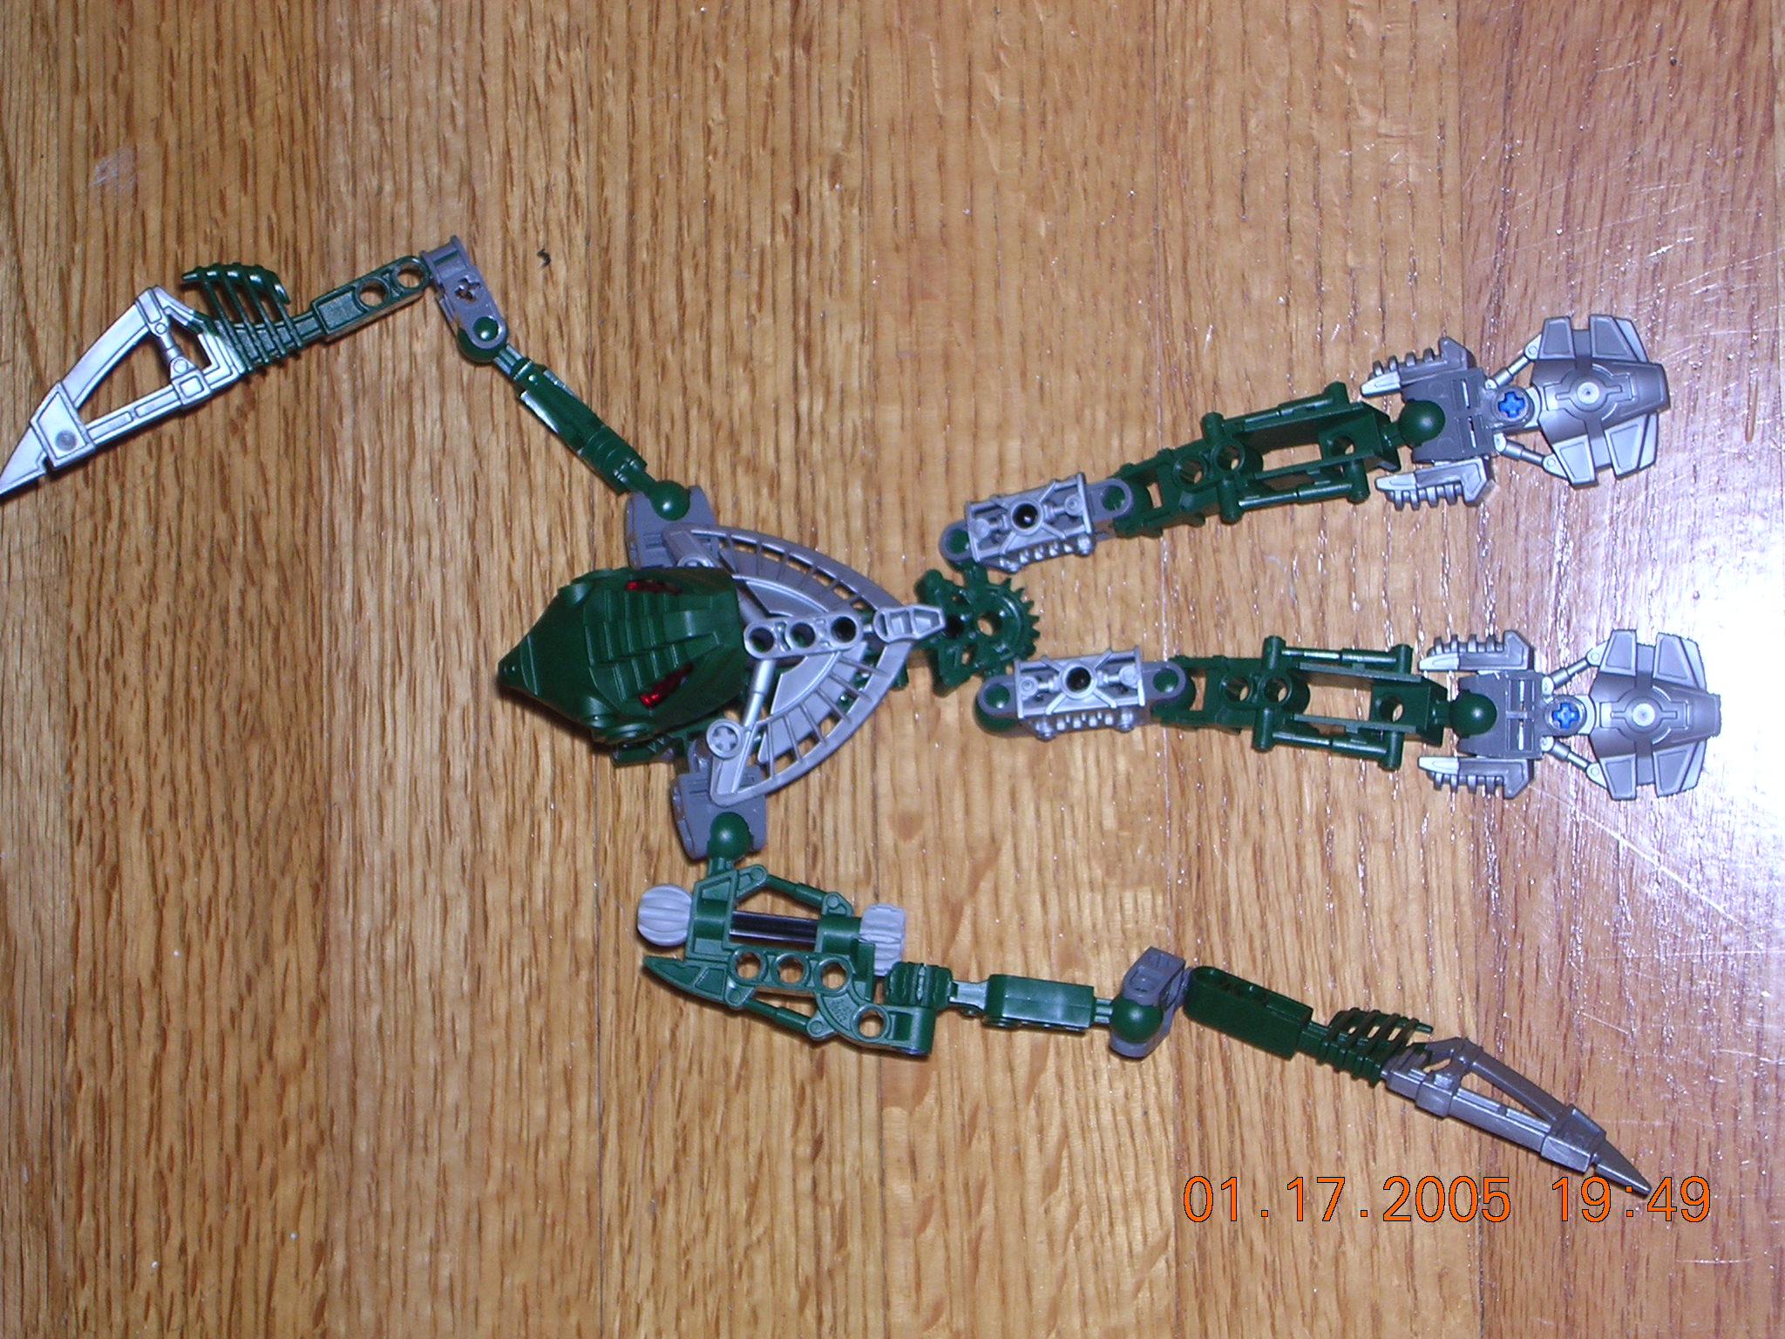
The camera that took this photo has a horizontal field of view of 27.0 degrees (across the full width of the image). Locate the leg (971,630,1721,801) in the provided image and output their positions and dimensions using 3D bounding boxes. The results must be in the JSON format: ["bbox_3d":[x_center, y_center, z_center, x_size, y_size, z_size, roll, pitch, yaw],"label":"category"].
[{"bbox_3d":[0.082,0.008,0.686,0.139,0.023,0.031,0,89,14],"label":"leg"}]

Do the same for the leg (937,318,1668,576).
[{"bbox_3d":[0.074,-0.039,0.689,0.138,0.023,0.031,-11,86,13],"label":"leg"}]

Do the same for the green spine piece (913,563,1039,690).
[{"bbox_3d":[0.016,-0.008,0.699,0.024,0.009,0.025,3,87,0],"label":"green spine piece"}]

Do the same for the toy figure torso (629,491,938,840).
[{"bbox_3d":[-0.018,-0.004,0.703,0.059,0.037,0.071,-11,86,13],"label":"toy figure torso"}]

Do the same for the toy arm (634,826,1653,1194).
[{"bbox_3d":[0.046,0.068,0.691,0.193,0.026,0.035,16,92,14],"label":"toy arm"}]

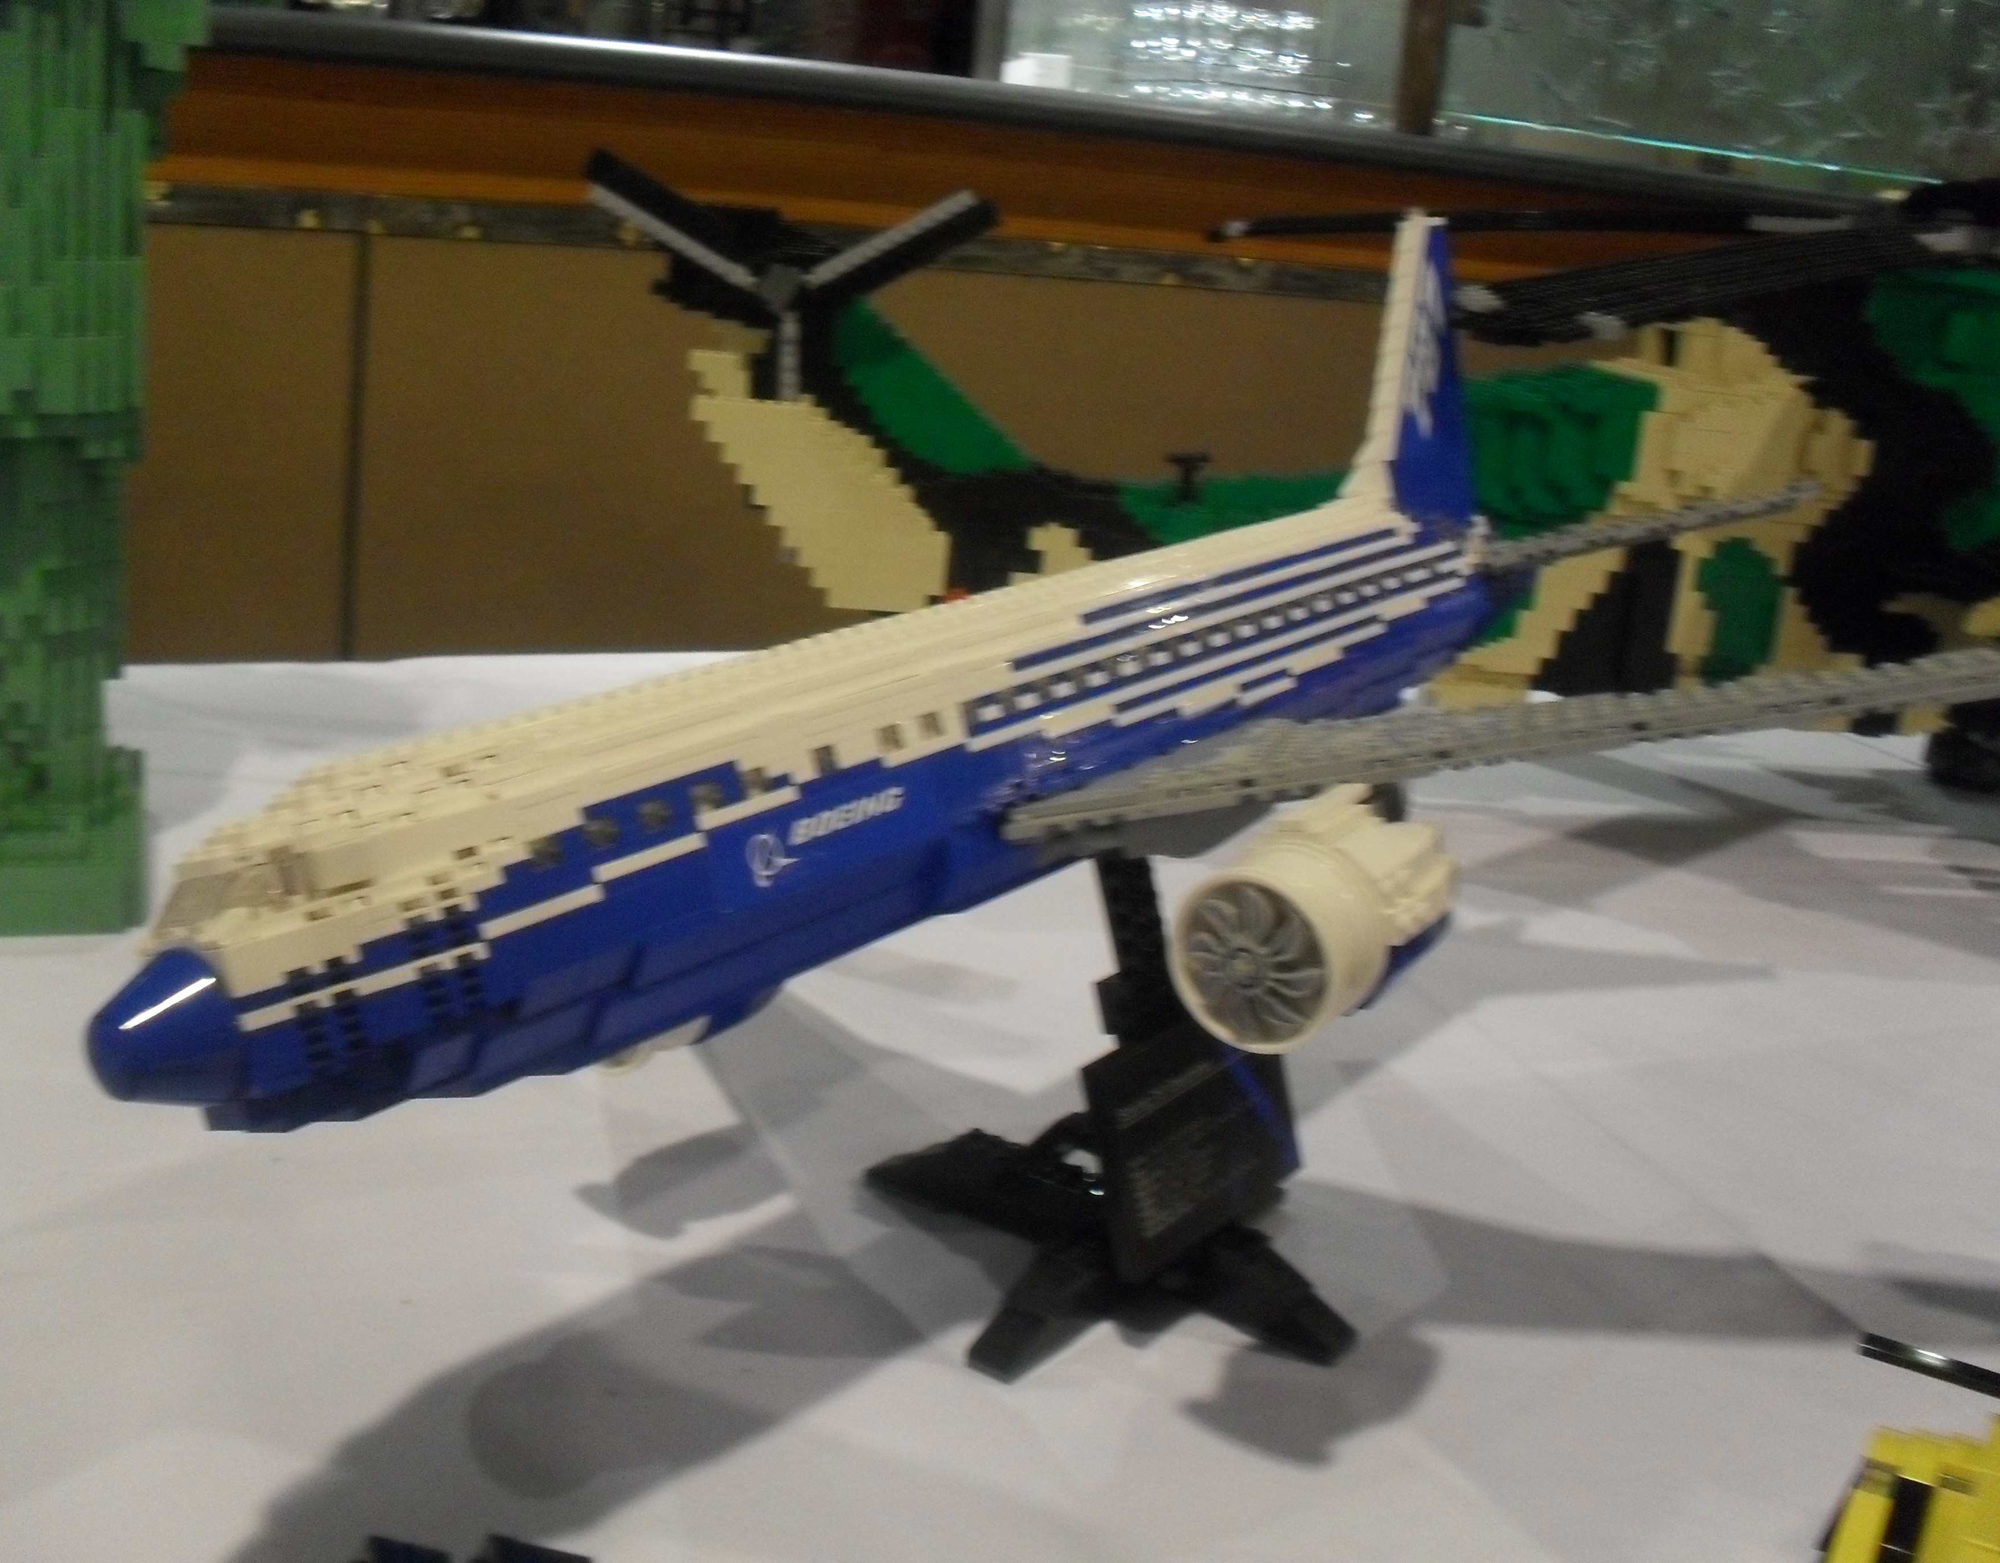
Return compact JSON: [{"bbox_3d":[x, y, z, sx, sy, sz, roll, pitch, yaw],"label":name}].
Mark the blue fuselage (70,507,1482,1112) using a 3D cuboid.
[{"bbox_3d":[0.026,-0.024,0.641,0.067,0.080,0.640,-6,9,40],"label":"blue fuselage"}]

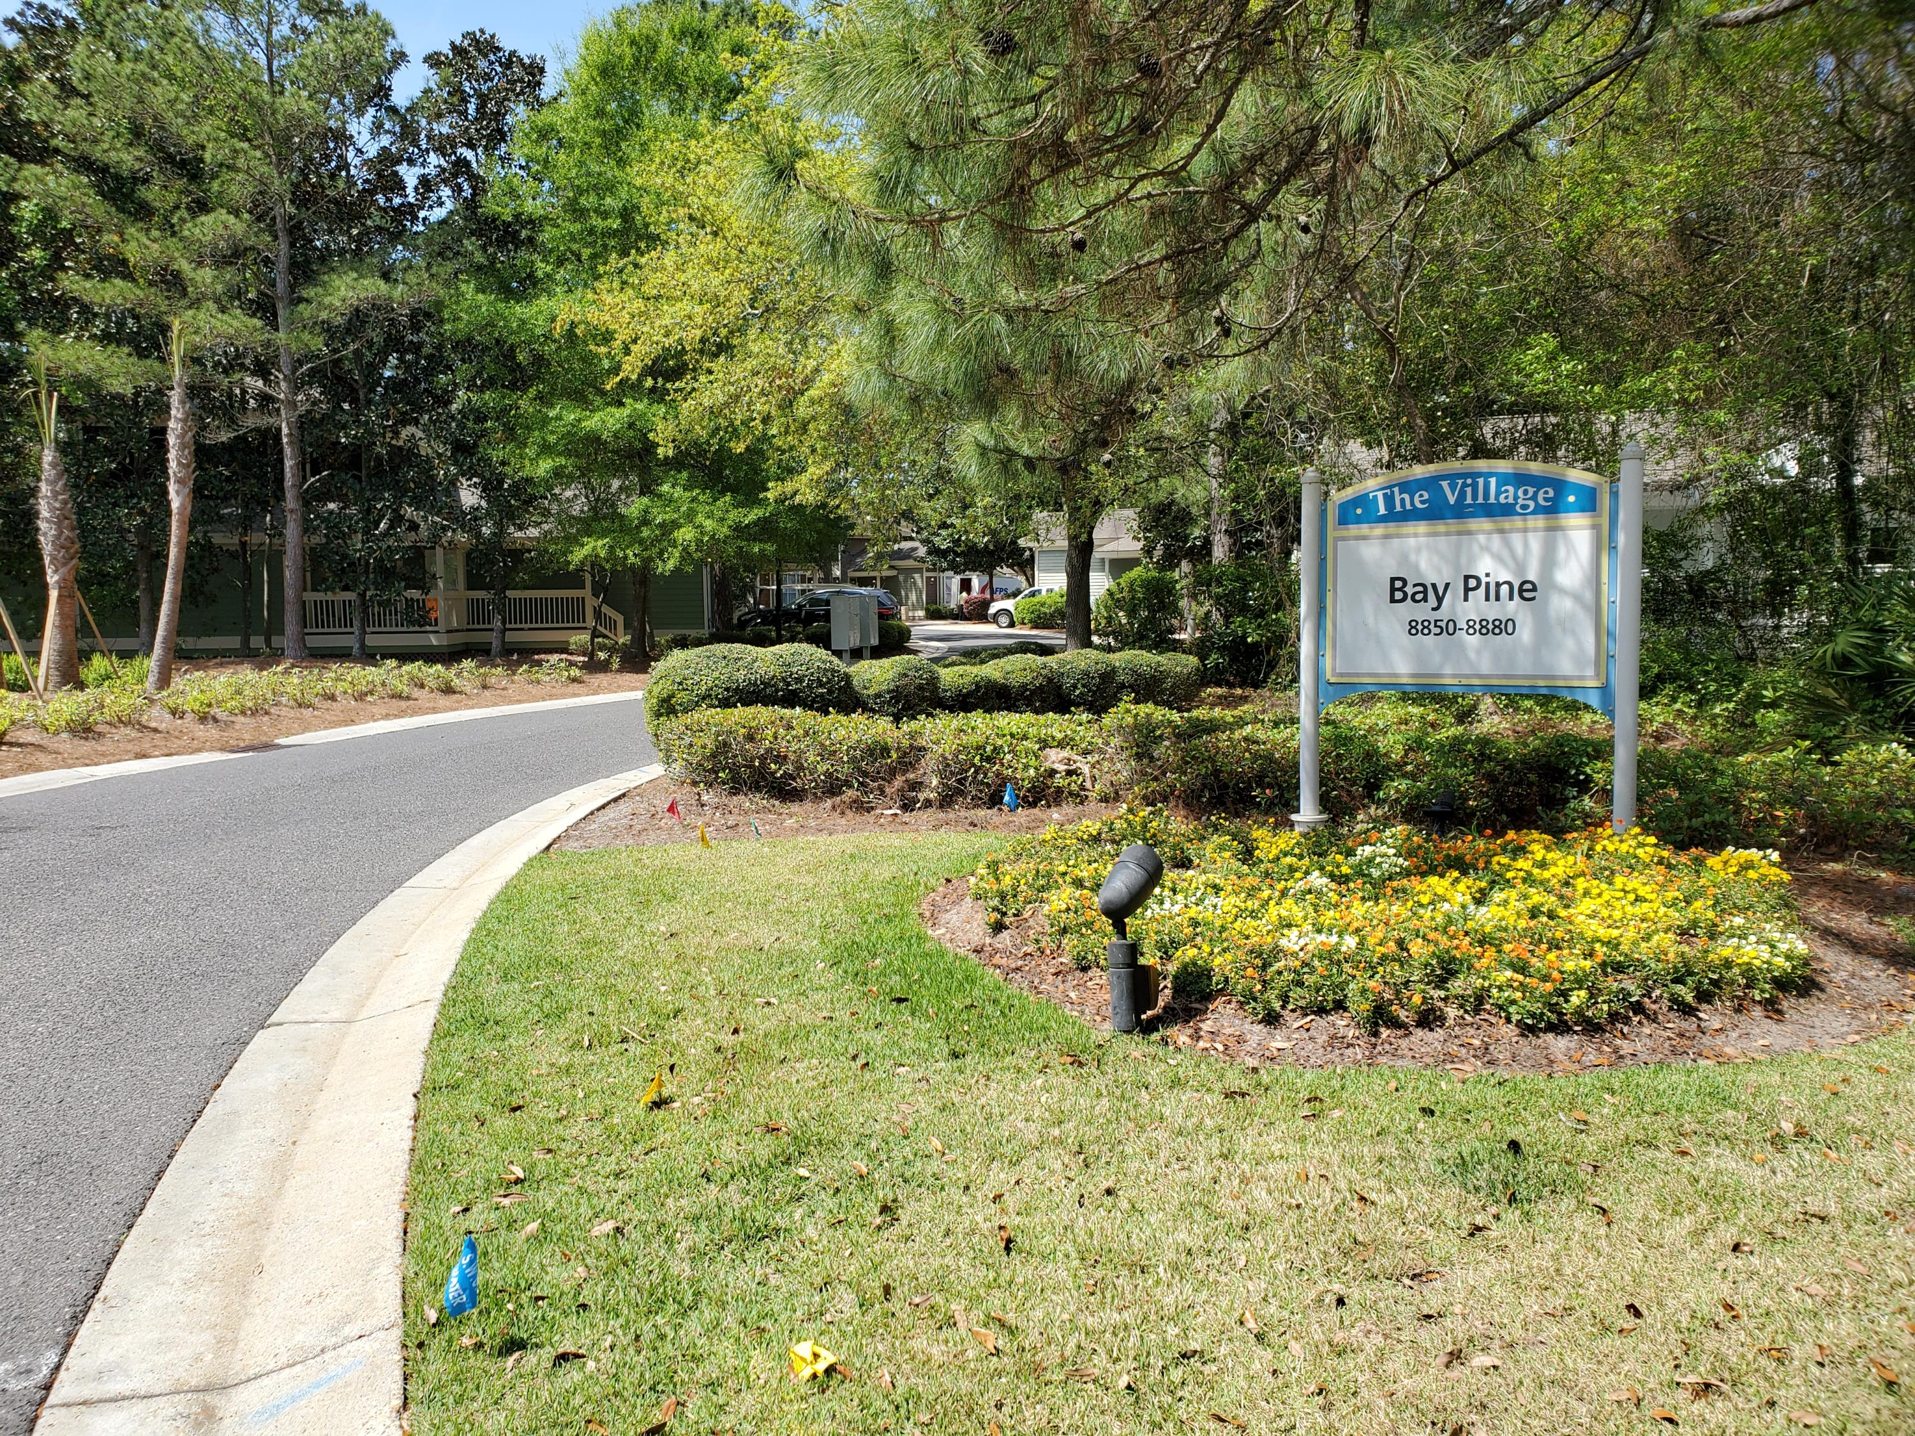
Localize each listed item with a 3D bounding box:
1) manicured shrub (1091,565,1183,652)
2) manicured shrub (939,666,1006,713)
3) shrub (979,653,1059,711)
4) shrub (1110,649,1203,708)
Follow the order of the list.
[{"bbox_3d":[3.564,-1.918,28.590,1.750,2.247,1.700,0,5,7],"label":"manicured shrub"},{"bbox_3d":[0.174,-0.319,17.639,0.900,0.720,0.950,0,5,0],"label":"manicured shrub"},{"bbox_3d":[0.788,-0.390,17.834,1.000,0.820,1.000,0,5,0],"label":"shrub"},{"bbox_3d":[2.636,-0.522,19.128,1.220,0.840,1.100,0,5,0],"label":"shrub"}]

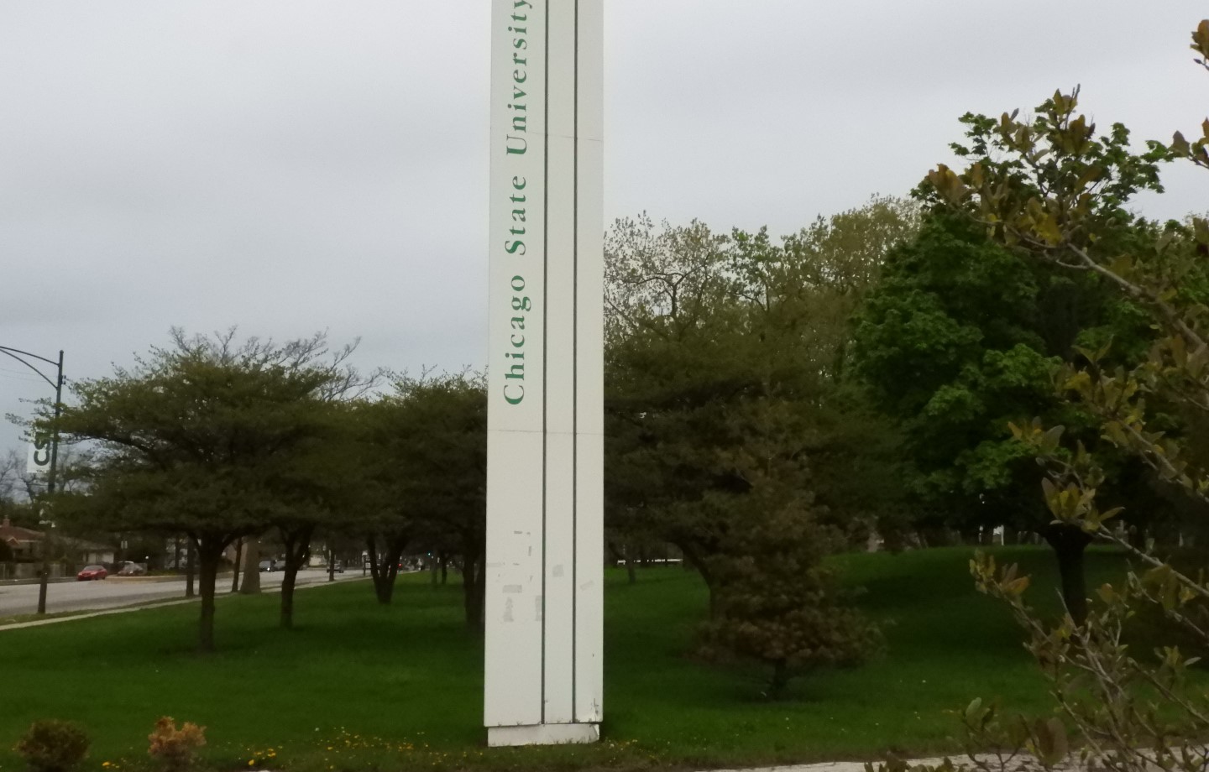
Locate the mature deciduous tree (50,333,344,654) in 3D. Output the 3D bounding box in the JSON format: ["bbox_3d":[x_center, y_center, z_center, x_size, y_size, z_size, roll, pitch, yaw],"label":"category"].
[{"bbox_3d":[-7.558,1.912,26.591,5.870,6.060,5.700,2,-7,-16],"label":"mature deciduous tree"}]

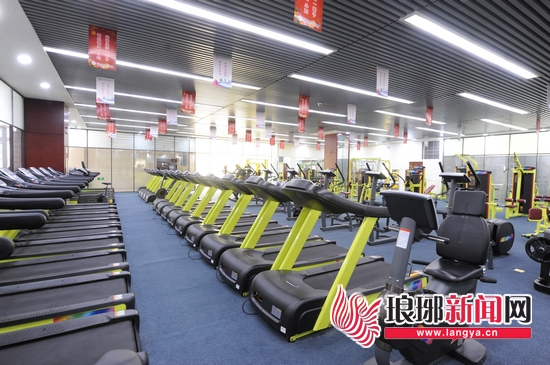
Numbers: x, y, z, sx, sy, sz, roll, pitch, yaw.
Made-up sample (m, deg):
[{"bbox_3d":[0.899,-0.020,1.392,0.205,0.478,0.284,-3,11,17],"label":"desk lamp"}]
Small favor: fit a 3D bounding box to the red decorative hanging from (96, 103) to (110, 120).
[{"bbox_3d":[-5.754,-2.436,9.781,0.390,0.610,0.030,0,3,-30],"label":"red decorative hanging"}]

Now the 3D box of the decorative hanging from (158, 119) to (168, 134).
[{"bbox_3d":[-5.073,-2.547,13.223,0.390,0.610,0.030,0,3,-30],"label":"decorative hanging"}]

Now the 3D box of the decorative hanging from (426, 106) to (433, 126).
[{"bbox_3d":[4.905,-2.107,9.193,0.390,0.610,0.030,0,3,-30],"label":"decorative hanging"}]

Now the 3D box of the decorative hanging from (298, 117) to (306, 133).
[{"bbox_3d":[1.089,-2.312,11.691,0.390,0.610,0.030,0,3,-30],"label":"decorative hanging"}]

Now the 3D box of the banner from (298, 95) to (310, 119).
[{"bbox_3d":[0.762,-1.960,7.488,0.330,0.540,0.015,0,3,-30],"label":"banner"}]

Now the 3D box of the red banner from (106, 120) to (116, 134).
[{"bbox_3d":[-7.093,-2.375,12.572,0.335,0.540,0.015,0,3,-30],"label":"red banner"}]

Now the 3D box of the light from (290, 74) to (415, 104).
[{"bbox_3d":[2.298,-2.452,7.761,4.450,0.080,0.220,0,3,-30],"label":"light"}]

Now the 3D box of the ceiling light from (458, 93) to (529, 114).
[{"bbox_3d":[6.259,-2.165,8.126,4.069,0.080,0.200,0,3,-32],"label":"ceiling light"}]

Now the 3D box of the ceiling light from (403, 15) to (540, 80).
[{"bbox_3d":[3.445,-2.080,4.727,4.105,0.080,0.200,0,3,-32],"label":"ceiling light"}]

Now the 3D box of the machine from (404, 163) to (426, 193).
[{"bbox_3d":[6.645,0.104,13.722,0.950,1.660,1.100,2,3,20],"label":"machine"}]

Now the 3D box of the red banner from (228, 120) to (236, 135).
[{"bbox_3d":[-1.741,-2.211,11.777,0.320,0.530,0.015,0,3,-30],"label":"red banner"}]

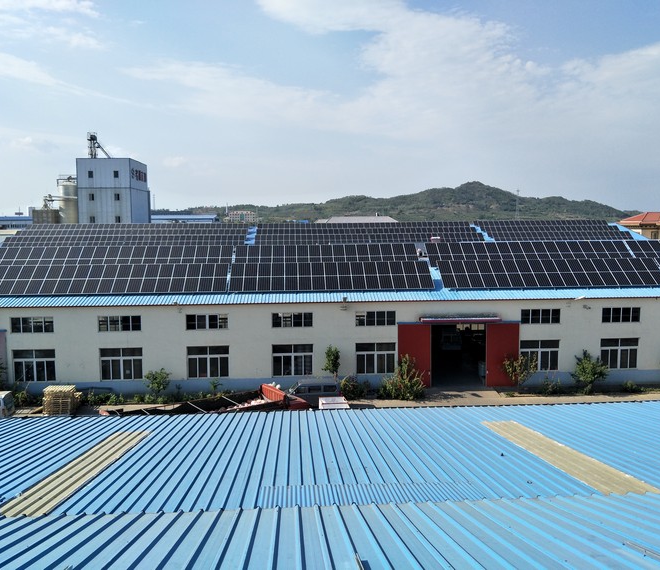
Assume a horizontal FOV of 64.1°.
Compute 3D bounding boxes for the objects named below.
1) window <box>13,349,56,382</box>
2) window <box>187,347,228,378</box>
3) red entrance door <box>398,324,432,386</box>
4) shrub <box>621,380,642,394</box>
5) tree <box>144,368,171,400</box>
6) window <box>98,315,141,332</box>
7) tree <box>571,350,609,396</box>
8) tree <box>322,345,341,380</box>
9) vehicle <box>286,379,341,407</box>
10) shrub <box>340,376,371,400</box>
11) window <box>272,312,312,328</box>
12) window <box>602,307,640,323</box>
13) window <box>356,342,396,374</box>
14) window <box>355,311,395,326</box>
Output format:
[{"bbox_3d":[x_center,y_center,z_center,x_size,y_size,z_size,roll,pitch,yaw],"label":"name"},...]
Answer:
[{"bbox_3d":[-20.607,5.633,36.875,2.930,2.300,0.150,-1,5,-3],"label":"window"},{"bbox_3d":[-8.590,5.409,37.119,2.822,2.235,0.180,-1,5,-3],"label":"window"},{"bbox_3d":[6.064,5.096,37.667,2.389,4.713,0.120,-1,5,-3],"label":"red entrance door"},{"bbox_3d":[21.530,7.165,37.663,1.499,0.797,1.274,-1,6,-3],"label":"shrub"},{"bbox_3d":[-11.665,6.749,35.635,1.732,2.244,1.600,-1,5,-3],"label":"tree"},{"bbox_3d":[-14.664,2.699,36.898,2.920,1.100,0.150,-1,5,-3],"label":"window"},{"bbox_3d":[18.081,6.073,36.706,2.716,3.069,2.300,-1,5,-3],"label":"tree"},{"bbox_3d":[0.119,5.975,36.325,1.234,3.814,1.234,-1,6,-3],"label":"tree"},{"bbox_3d":[-1.121,7.161,33.990,3.700,1.800,1.550,-1,5,-3],"label":"vehicle"},{"bbox_3d":[1.780,7.113,36.734,2.018,1.434,1.715,-1,6,-3],"label":"shrub"},{"bbox_3d":[-2.629,2.493,37.464,2.920,1.100,0.150,-1,5,-3],"label":"window"},{"bbox_3d":[21.338,2.207,38.603,2.920,1.100,0.150,-1,5,-3],"label":"window"},{"bbox_3d":[3.315,5.311,38.008,2.930,2.300,0.150,-1,5,-3],"label":"window"},{"bbox_3d":[3.344,2.457,37.726,2.876,1.046,0.150,-1,6,-3],"label":"window"}]

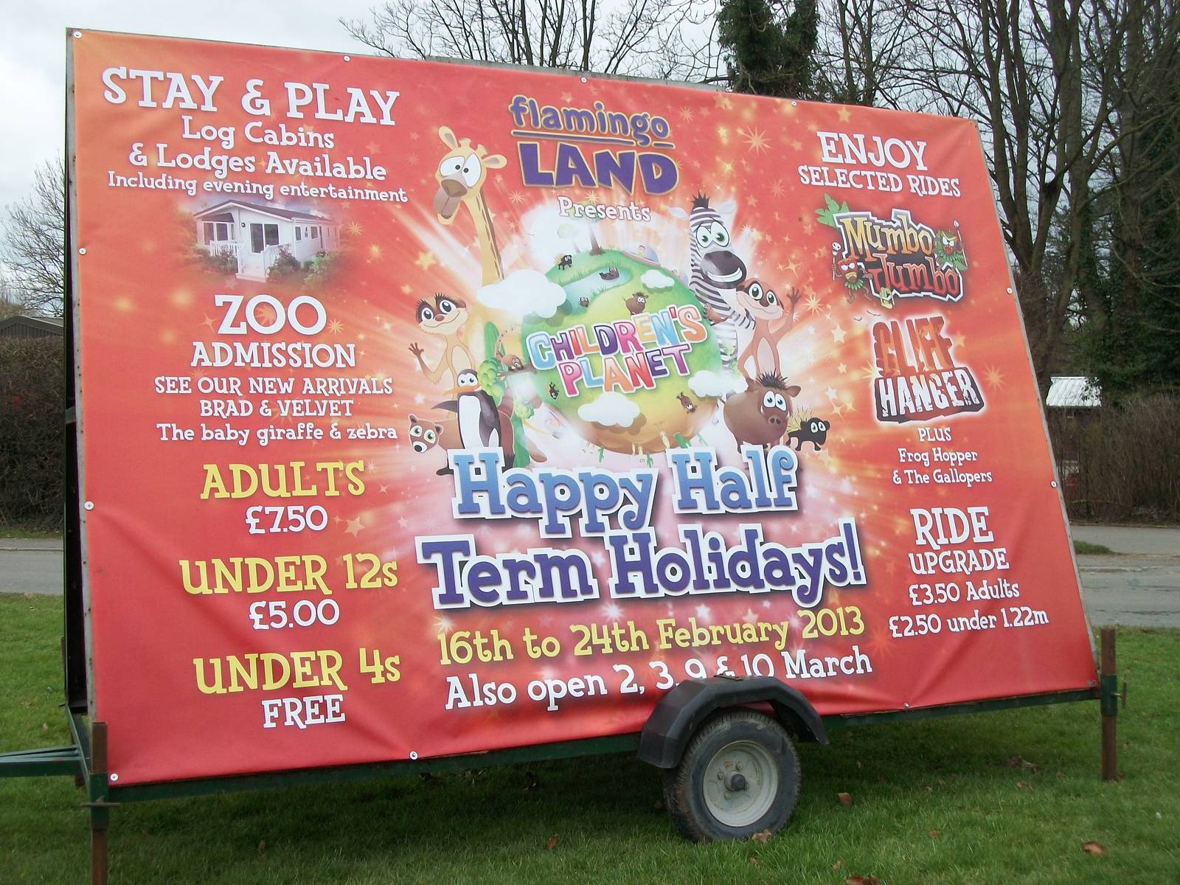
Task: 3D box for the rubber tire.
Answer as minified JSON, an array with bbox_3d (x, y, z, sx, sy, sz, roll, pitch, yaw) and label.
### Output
[{"bbox_3d":[0.602,1.417,5.724,0.580,0.580,0.163,0,0,-23],"label":"rubber tire"}]

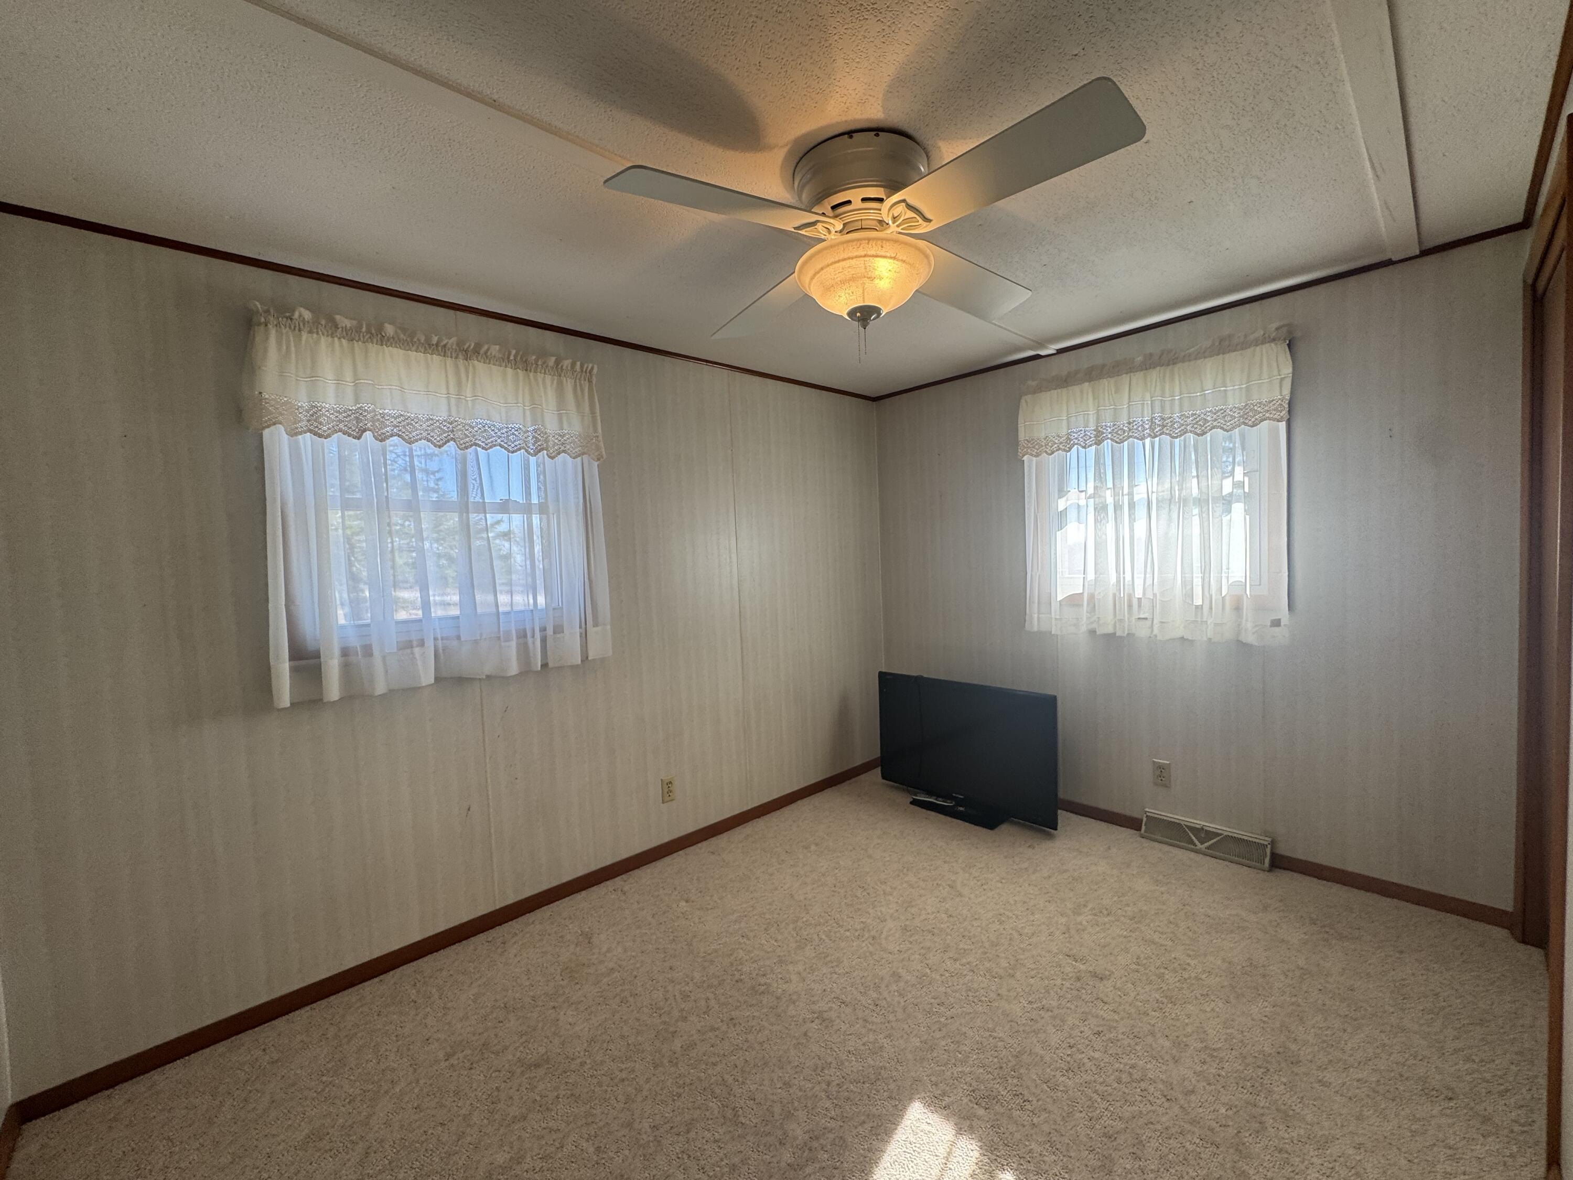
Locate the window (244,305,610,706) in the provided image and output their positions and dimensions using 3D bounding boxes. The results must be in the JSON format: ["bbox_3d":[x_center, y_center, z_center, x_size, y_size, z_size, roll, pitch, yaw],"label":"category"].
[{"bbox_3d":[-1.132,-0.271,2.203,1.100,1.165,0.100,-5,4,-43],"label":"window"}]

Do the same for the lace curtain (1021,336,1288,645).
[{"bbox_3d":[1.558,-0.397,2.806,0.120,1.215,1.065,-5,4,-43],"label":"lace curtain"}]

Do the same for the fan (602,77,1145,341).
[{"bbox_3d":[0.192,-0.825,1.566,1.220,0.385,1.220,-5,4,-36],"label":"fan"}]

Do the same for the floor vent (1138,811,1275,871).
[{"bbox_3d":[1.770,1.054,2.701,0.068,0.105,0.465,-5,4,-43],"label":"floor vent"}]

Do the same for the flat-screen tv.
[{"bbox_3d":[0.879,0.789,3.221,0.230,0.650,1.006,-5,4,-43],"label":"flat-screen tv"}]

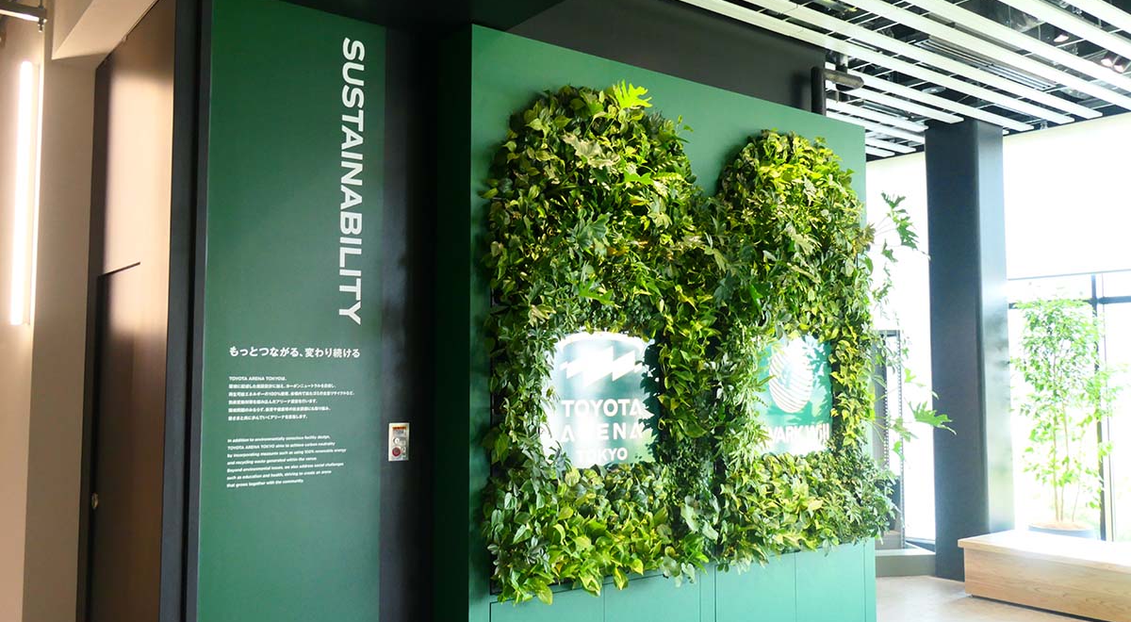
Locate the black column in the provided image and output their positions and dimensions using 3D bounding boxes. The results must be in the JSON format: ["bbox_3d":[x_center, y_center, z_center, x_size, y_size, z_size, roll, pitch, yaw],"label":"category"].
[{"bbox_3d":[3.186,0.281,7.200,0.376,3.600,0.444,3,-5,-37],"label":"black column"}]

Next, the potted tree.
[{"bbox_3d":[3.818,0.996,7.031,0.740,2.150,0.740,3,-5,-37],"label":"potted tree"}]

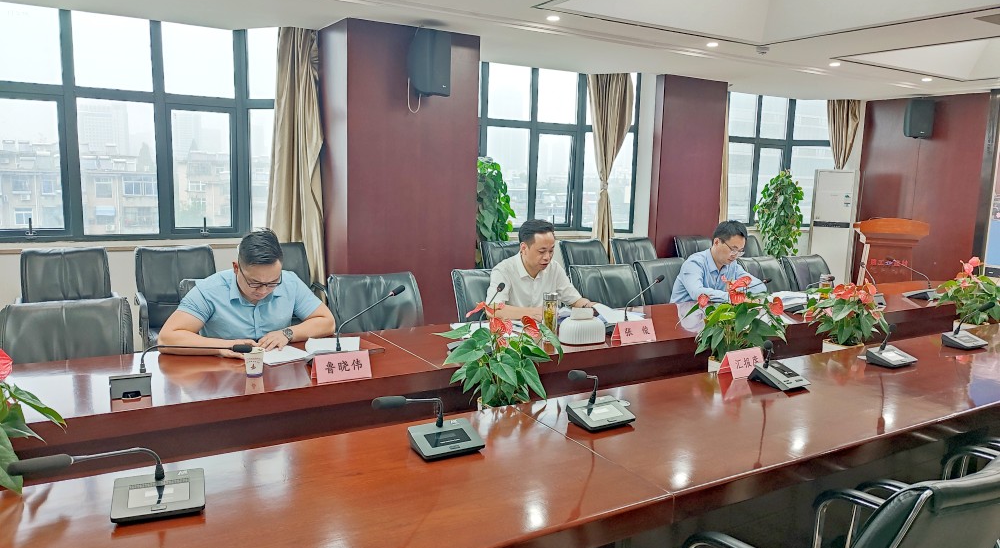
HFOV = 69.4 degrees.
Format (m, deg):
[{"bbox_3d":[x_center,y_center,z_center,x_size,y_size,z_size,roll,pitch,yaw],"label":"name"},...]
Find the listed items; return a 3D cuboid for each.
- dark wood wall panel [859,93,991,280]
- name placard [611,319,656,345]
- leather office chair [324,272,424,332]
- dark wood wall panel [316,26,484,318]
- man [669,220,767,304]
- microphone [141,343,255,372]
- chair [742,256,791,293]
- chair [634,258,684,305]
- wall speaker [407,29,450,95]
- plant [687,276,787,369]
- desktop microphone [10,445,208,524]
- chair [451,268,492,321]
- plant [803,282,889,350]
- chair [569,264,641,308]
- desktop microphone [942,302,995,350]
[{"bbox_3d":[5.174,-0.863,8.979,0.100,2.575,1.510,-3,9,-31],"label":"dark wood wall panel"},{"bbox_3d":[0.649,0.271,3.484,0.205,0.103,0.091,-3,9,-31],"label":"name placard"},{"bbox_3d":[-0.488,0.519,3.317,0.560,0.970,0.620,-3,9,-31],"label":"leather office chair"},{"bbox_3d":[-0.767,-0.552,5.556,1.010,2.500,0.600,-3,9,-31],"label":"dark wood wall panel"},{"bbox_3d":[1.335,0.280,4.421,0.580,1.230,0.780,-3,9,-31],"label":"man"},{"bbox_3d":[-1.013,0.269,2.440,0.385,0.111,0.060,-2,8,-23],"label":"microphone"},{"bbox_3d":[2.064,0.373,5.264,0.580,0.930,0.600,-3,10,-31],"label":"chair"},{"bbox_3d":[1.133,0.439,4.471,0.570,0.991,0.600,-3,9,-31],"label":"chair"},{"bbox_3d":[-0.486,-1.449,4.974,0.240,0.430,0.250,6,9,33],"label":"wall speaker"},{"bbox_3d":[1.110,0.305,3.393,0.440,0.585,0.420,-3,9,-31],"label":"plant"},{"bbox_3d":[-0.778,0.410,1.458,0.359,0.237,0.296,-3,9,-31],"label":"desktop microphone"},{"bbox_3d":[0.062,0.487,3.642,0.560,0.970,0.620,-3,9,-31],"label":"chair"},{"bbox_3d":[1.746,0.265,3.678,0.420,0.460,0.420,-3,9,-31],"label":"plant"},{"bbox_3d":[0.778,0.457,4.524,0.580,0.960,0.620,-3,9,-31],"label":"chair"},{"bbox_3d":[2.329,0.244,3.558,0.198,0.233,0.170,-3,9,-31],"label":"desktop microphone"}]

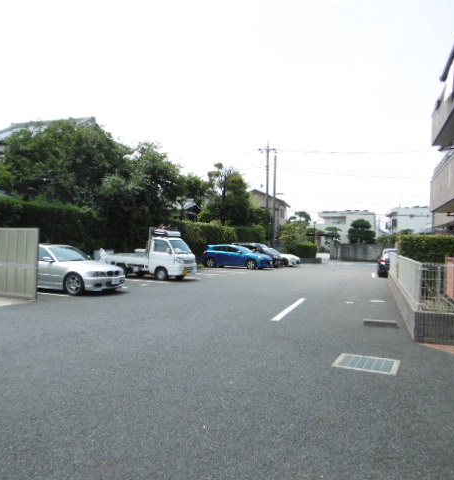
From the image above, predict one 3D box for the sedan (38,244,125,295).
[{"bbox_3d":[-5.236,0.850,13.639,4.470,1.410,1.740,1,-1,26],"label":"sedan"}]

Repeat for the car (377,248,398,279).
[{"bbox_3d":[8.881,1.180,23.441,1.700,1.440,4.400,1,-1,17],"label":"car"}]

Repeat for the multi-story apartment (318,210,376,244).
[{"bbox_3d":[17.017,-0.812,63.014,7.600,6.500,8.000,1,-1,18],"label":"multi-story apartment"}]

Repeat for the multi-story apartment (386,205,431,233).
[{"bbox_3d":[26.018,-0.785,60.015,8.500,6.700,9.000,1,-1,18],"label":"multi-story apartment"}]

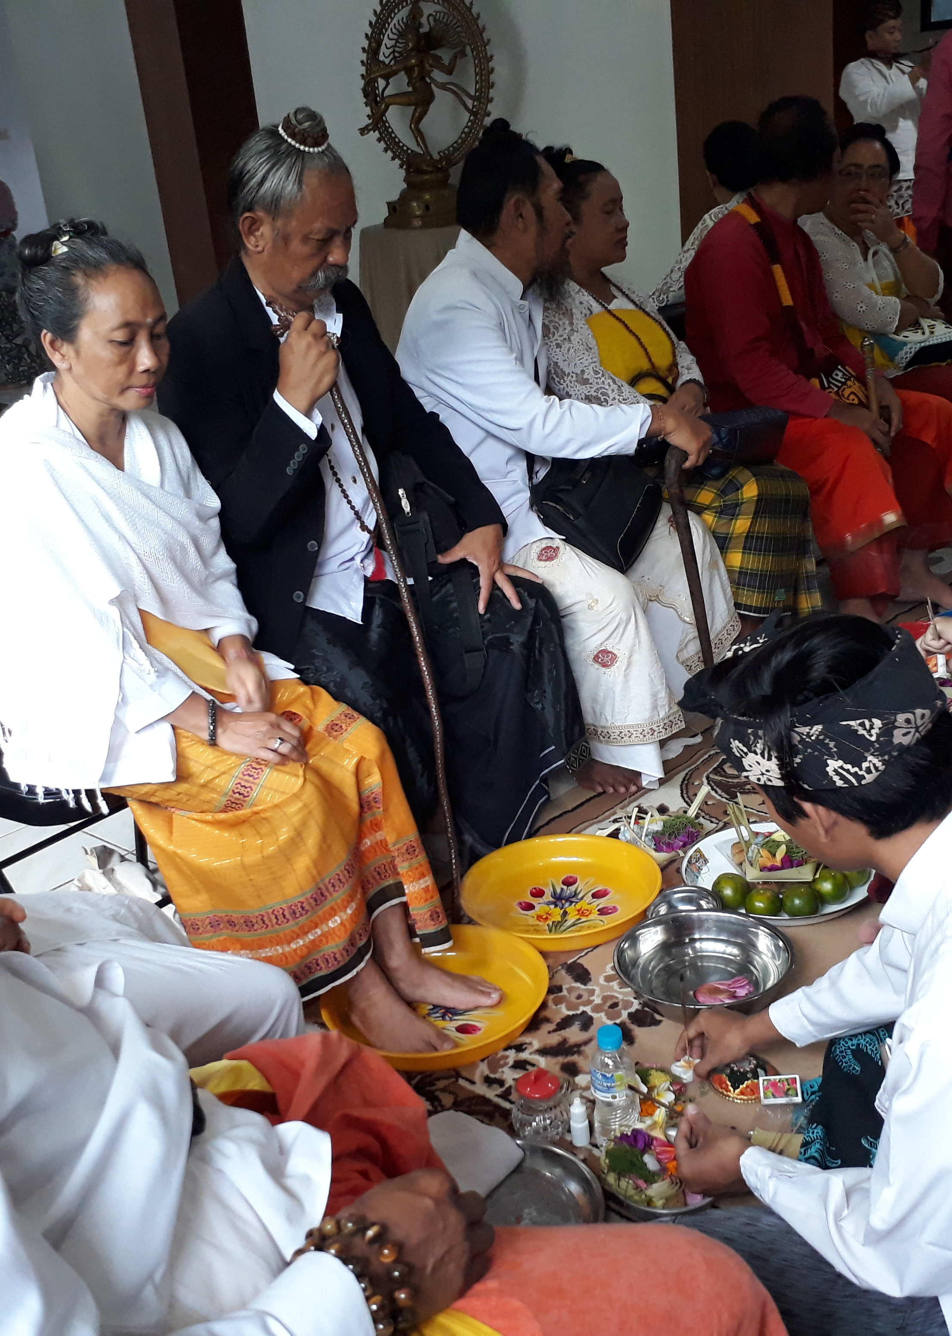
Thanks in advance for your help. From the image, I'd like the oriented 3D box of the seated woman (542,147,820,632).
[{"bbox_3d":[0.432,-0.556,3.156,0.620,1.220,0.480,7,25,32],"label":"seated woman"}]

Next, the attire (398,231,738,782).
[{"bbox_3d":[0.132,-0.313,2.776,0.620,1.060,0.500,7,24,31],"label":"attire"}]

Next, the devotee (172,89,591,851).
[{"bbox_3d":[-0.235,-0.261,2.428,0.710,1.335,0.510,13,28,38],"label":"devotee"}]

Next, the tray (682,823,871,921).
[{"bbox_3d":[0.525,0.367,2.419,0.332,0.040,0.332,-5,22,2],"label":"tray"}]

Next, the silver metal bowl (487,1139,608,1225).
[{"bbox_3d":[0.024,0.675,1.696,0.270,0.055,0.270,-5,21,2],"label":"silver metal bowl"}]

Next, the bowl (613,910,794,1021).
[{"bbox_3d":[0.348,0.477,2.122,0.263,0.088,0.263,-5,22,2],"label":"bowl"}]

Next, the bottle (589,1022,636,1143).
[{"bbox_3d":[0.184,0.551,1.845,0.060,0.185,0.060,-5,22,2],"label":"bottle"}]

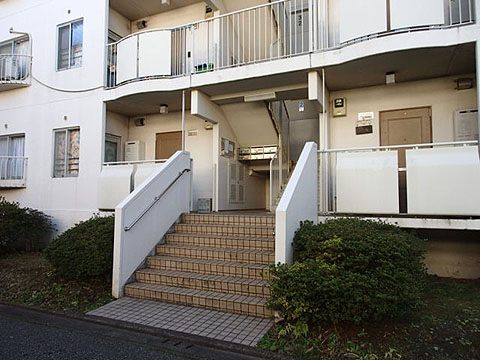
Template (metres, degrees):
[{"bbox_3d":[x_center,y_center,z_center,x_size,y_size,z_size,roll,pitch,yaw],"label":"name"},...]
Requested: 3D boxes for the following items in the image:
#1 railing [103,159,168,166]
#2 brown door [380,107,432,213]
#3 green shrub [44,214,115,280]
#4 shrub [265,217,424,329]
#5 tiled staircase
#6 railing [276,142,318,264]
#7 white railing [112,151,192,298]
[{"bbox_3d":[-2.238,-0.397,7.462,1.911,0.063,0.063,-2,-3,25],"label":"railing"},{"bbox_3d":[3.167,-0.362,6.615,0.890,2.006,0.073,-2,-3,25],"label":"brown door"},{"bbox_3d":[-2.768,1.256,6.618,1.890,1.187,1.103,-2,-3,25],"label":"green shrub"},{"bbox_3d":[1.361,1.107,4.343,1.680,1.228,1.365,-2,-3,25],"label":"shrub"},{"bbox_3d":[-0.315,1.194,5.564,2.431,1.190,1.659,-2,-3,25],"label":"tiled staircase"},{"bbox_3d":[0.885,0.553,5.079,0.131,2.415,1.848,-2,-3,25],"label":"railing"},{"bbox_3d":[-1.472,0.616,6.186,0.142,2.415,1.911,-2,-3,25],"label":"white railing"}]

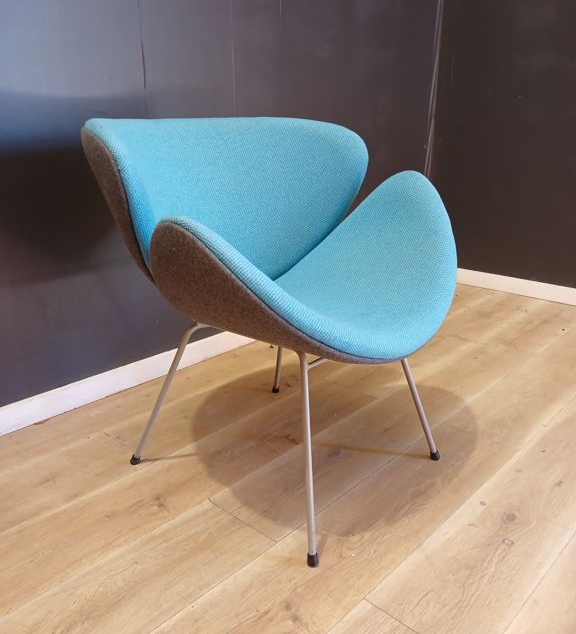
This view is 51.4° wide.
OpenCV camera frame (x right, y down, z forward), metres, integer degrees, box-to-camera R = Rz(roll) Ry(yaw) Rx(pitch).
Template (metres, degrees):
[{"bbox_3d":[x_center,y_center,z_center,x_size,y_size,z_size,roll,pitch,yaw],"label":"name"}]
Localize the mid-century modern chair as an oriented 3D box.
[{"bbox_3d":[-0.020,-0.031,1.338,0.711,0.784,0.814,15,24,38],"label":"mid-century modern chair"}]

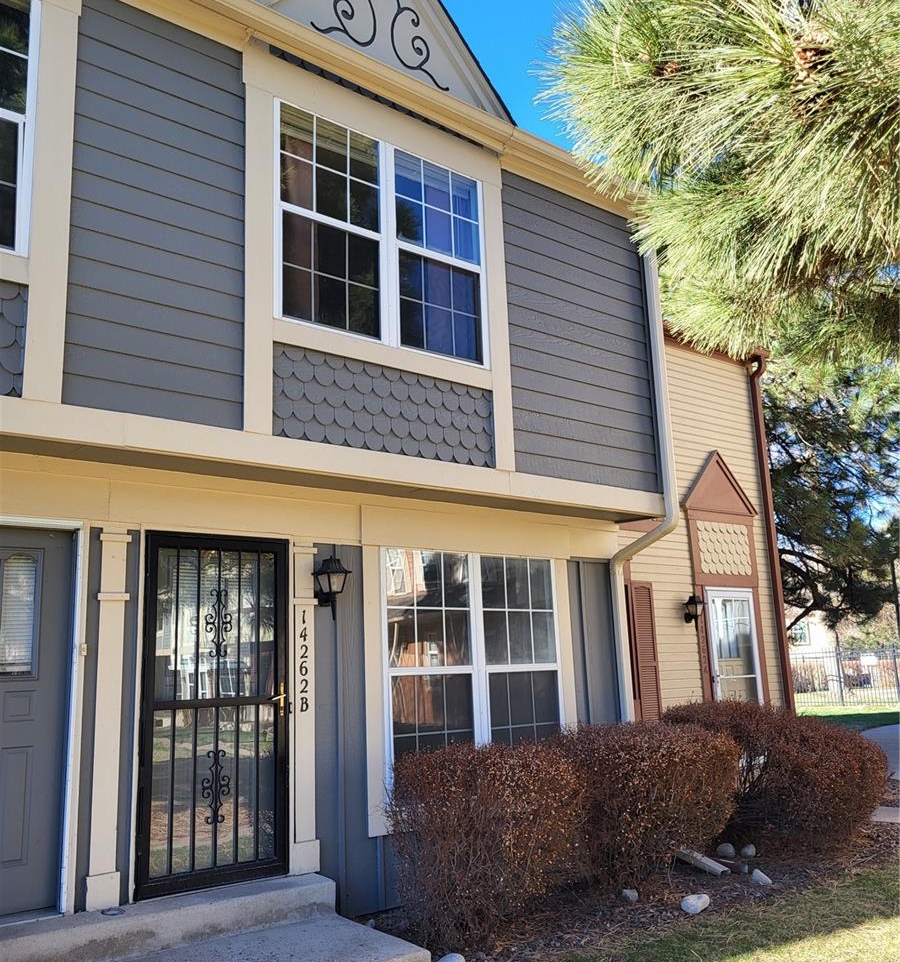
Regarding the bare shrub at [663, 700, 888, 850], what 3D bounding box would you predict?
[{"bbox_3d":[3.002,2.674,8.432,1.700,1.080,1.600,7,-15,-38],"label":"bare shrub"}]

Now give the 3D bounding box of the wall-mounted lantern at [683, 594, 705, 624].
[{"bbox_3d":[2.754,1.453,10.145,0.200,0.330,0.250,7,-15,-38],"label":"wall-mounted lantern"}]

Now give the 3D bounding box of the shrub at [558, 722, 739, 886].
[{"bbox_3d":[1.436,2.391,6.762,1.600,1.050,0.920,7,-15,-38],"label":"shrub"}]

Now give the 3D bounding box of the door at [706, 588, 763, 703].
[{"bbox_3d":[3.401,2.286,10.627,0.940,2.030,0.080,7,-15,-38],"label":"door"}]

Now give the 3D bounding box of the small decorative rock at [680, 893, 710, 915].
[{"bbox_3d":[1.503,2.593,5.518,0.200,0.130,0.160,7,-15,-38],"label":"small decorative rock"}]

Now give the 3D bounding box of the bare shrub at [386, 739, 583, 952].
[{"bbox_3d":[0.257,2.217,5.737,1.100,1.050,0.950,7,-15,-38],"label":"bare shrub"}]

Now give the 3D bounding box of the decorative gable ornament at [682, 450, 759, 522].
[{"bbox_3d":[3.258,-0.006,11.000,1.475,0.750,0.150,7,-15,-38],"label":"decorative gable ornament"}]

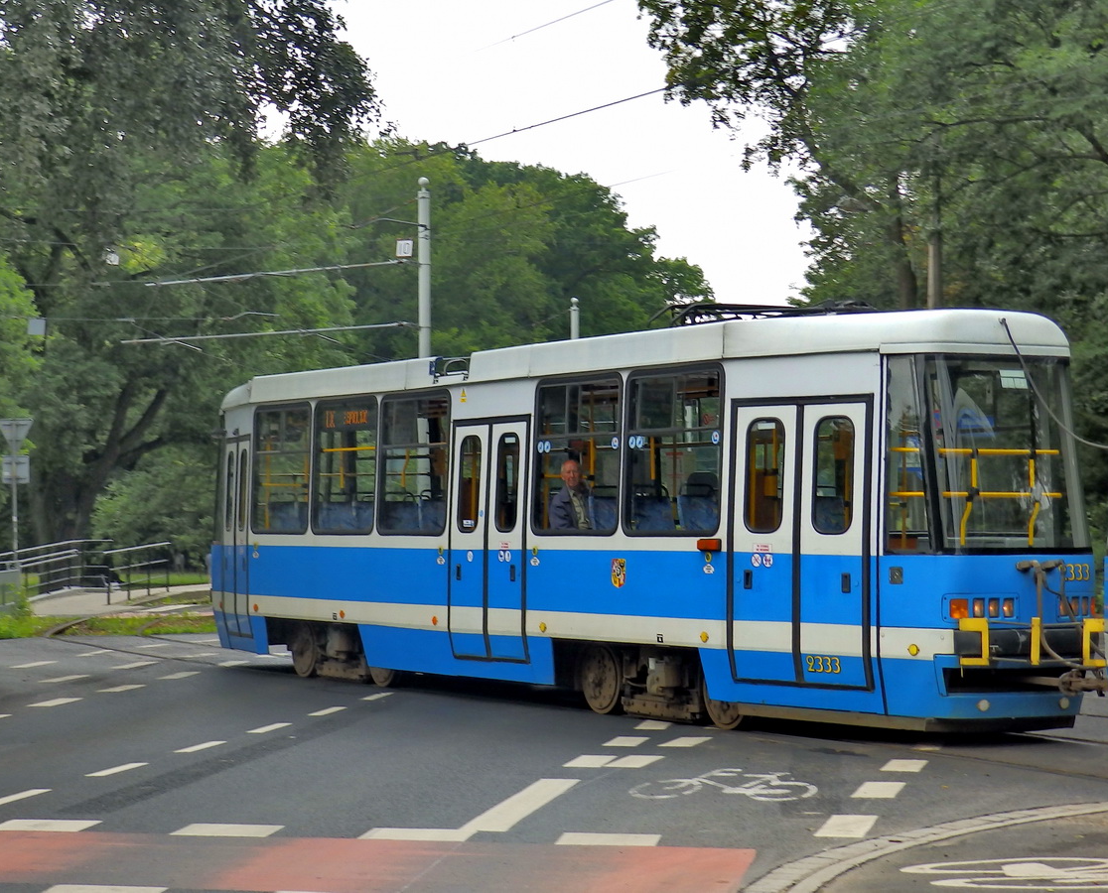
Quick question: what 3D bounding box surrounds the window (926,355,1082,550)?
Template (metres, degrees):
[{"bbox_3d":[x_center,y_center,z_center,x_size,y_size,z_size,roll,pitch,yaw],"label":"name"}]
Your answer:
[{"bbox_3d":[3.828,0.061,17.182,1.843,1.625,0.255,2,-3,-37],"label":"window"}]

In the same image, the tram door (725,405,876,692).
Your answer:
[{"bbox_3d":[2.073,0.802,17.423,1.399,2.438,0.132,-2,-3,38],"label":"tram door"}]

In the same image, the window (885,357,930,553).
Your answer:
[{"bbox_3d":[2.882,0.061,16.831,0.454,1.625,0.113,-2,-3,38],"label":"window"}]

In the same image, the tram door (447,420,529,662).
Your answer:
[{"bbox_3d":[-0.645,0.926,20.691,0.132,2.438,1.332,2,-3,-37],"label":"tram door"}]

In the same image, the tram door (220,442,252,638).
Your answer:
[{"bbox_3d":[-3.847,1.100,25.182,0.132,2.438,1.285,1,-3,-22],"label":"tram door"}]

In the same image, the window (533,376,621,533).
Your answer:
[{"bbox_3d":[0.239,0.091,19.594,0.104,1.531,1.332,2,-3,-37],"label":"window"}]

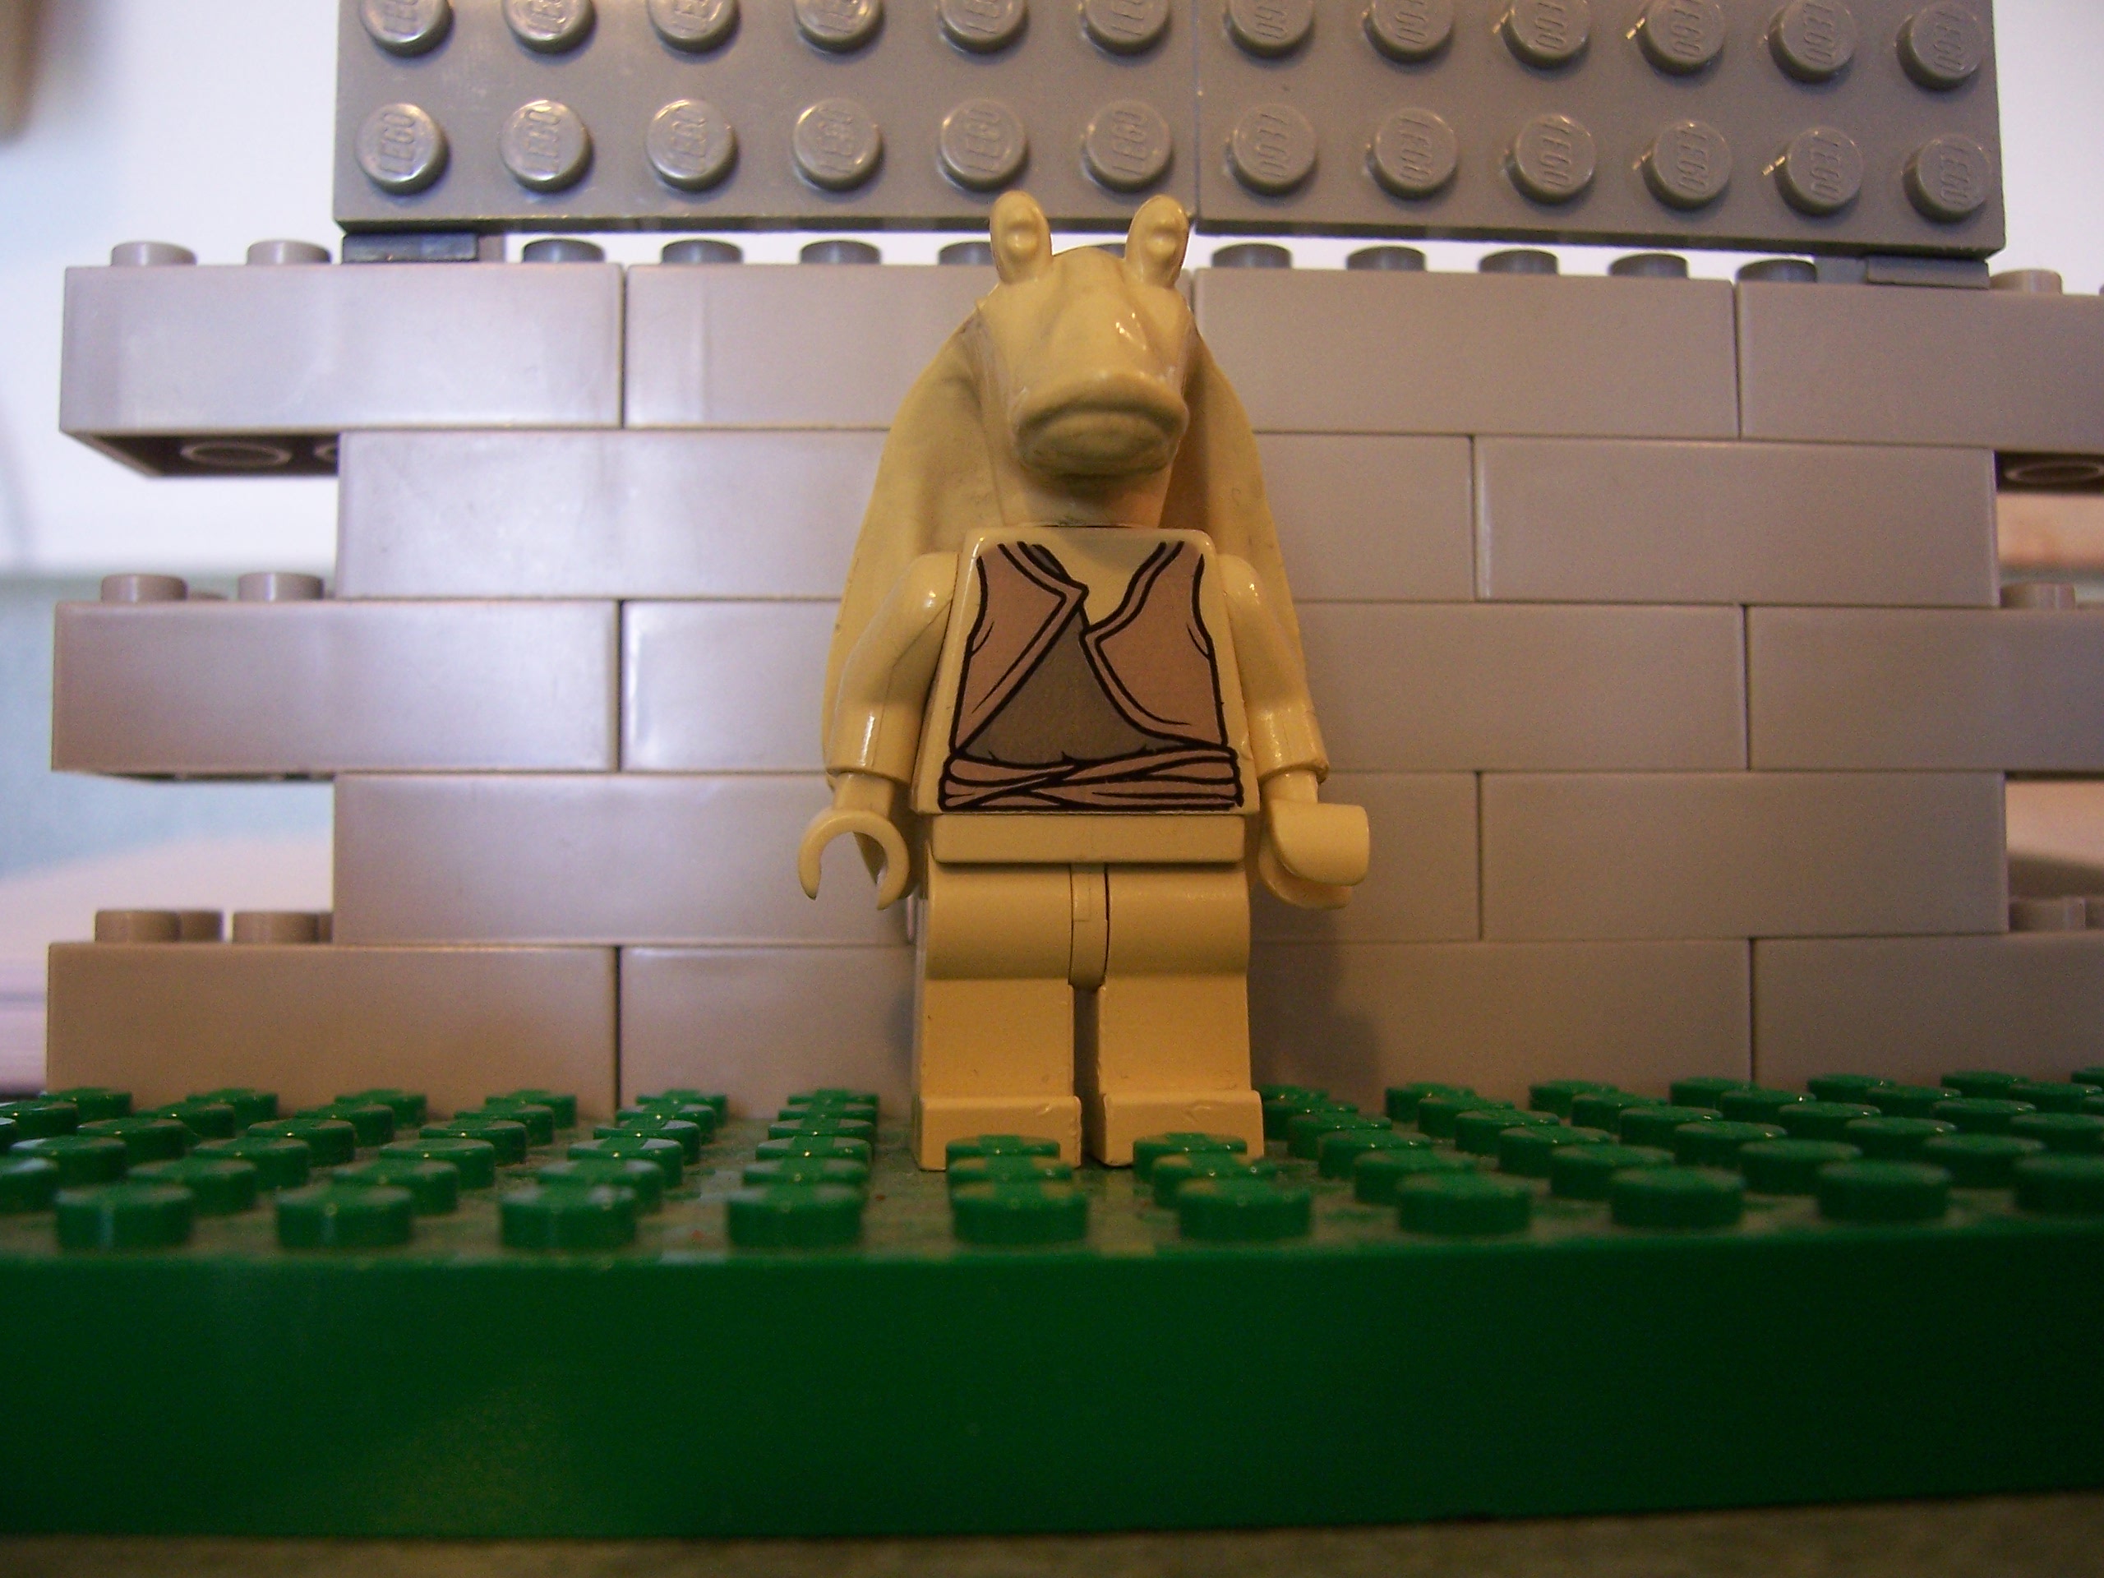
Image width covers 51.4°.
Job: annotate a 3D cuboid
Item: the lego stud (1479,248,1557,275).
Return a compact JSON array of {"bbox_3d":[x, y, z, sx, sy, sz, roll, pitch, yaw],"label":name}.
[{"bbox_3d":[0.028,-0.030,0.130,0.005,0.002,0.005,0,-3,-3],"label":"lego stud"}]

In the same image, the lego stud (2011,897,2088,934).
[{"bbox_3d":[0.059,0.007,0.130,0.005,0.002,0.005,0,-3,-3],"label":"lego stud"}]

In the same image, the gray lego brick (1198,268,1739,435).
[{"bbox_3d":[0.024,-0.025,0.133,0.032,0.010,0.016,0,-3,-3],"label":"gray lego brick"}]

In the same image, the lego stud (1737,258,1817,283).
[{"bbox_3d":[0.043,-0.030,0.131,0.005,0.002,0.005,0,-3,-3],"label":"lego stud"}]

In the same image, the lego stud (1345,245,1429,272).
[{"bbox_3d":[0.020,-0.031,0.130,0.005,0.002,0.005,0,-2,-3],"label":"lego stud"}]

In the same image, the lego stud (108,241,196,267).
[{"bbox_3d":[-0.052,-0.030,0.126,0.005,0.002,0.005,0,-2,-3],"label":"lego stud"}]

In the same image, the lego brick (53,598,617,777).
[{"bbox_3d":[-0.041,-0.005,0.130,0.032,0.010,0.016,0,-2,-3],"label":"lego brick"}]

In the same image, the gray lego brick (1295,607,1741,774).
[{"bbox_3d":[0.024,-0.005,0.132,0.032,0.010,0.016,0,-3,-3],"label":"gray lego brick"}]

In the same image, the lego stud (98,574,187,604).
[{"bbox_3d":[-0.052,-0.011,0.125,0.005,0.002,0.005,0,-3,-3],"label":"lego stud"}]

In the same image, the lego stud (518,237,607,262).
[{"bbox_3d":[-0.028,-0.031,0.127,0.005,0.002,0.005,0,-2,-3],"label":"lego stud"}]

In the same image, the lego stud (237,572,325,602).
[{"bbox_3d":[-0.044,-0.011,0.126,0.005,0.002,0.005,0,-3,-3],"label":"lego stud"}]

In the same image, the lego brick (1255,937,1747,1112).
[{"bbox_3d":[0.024,0.014,0.133,0.032,0.010,0.016,0,-3,-3],"label":"lego brick"}]

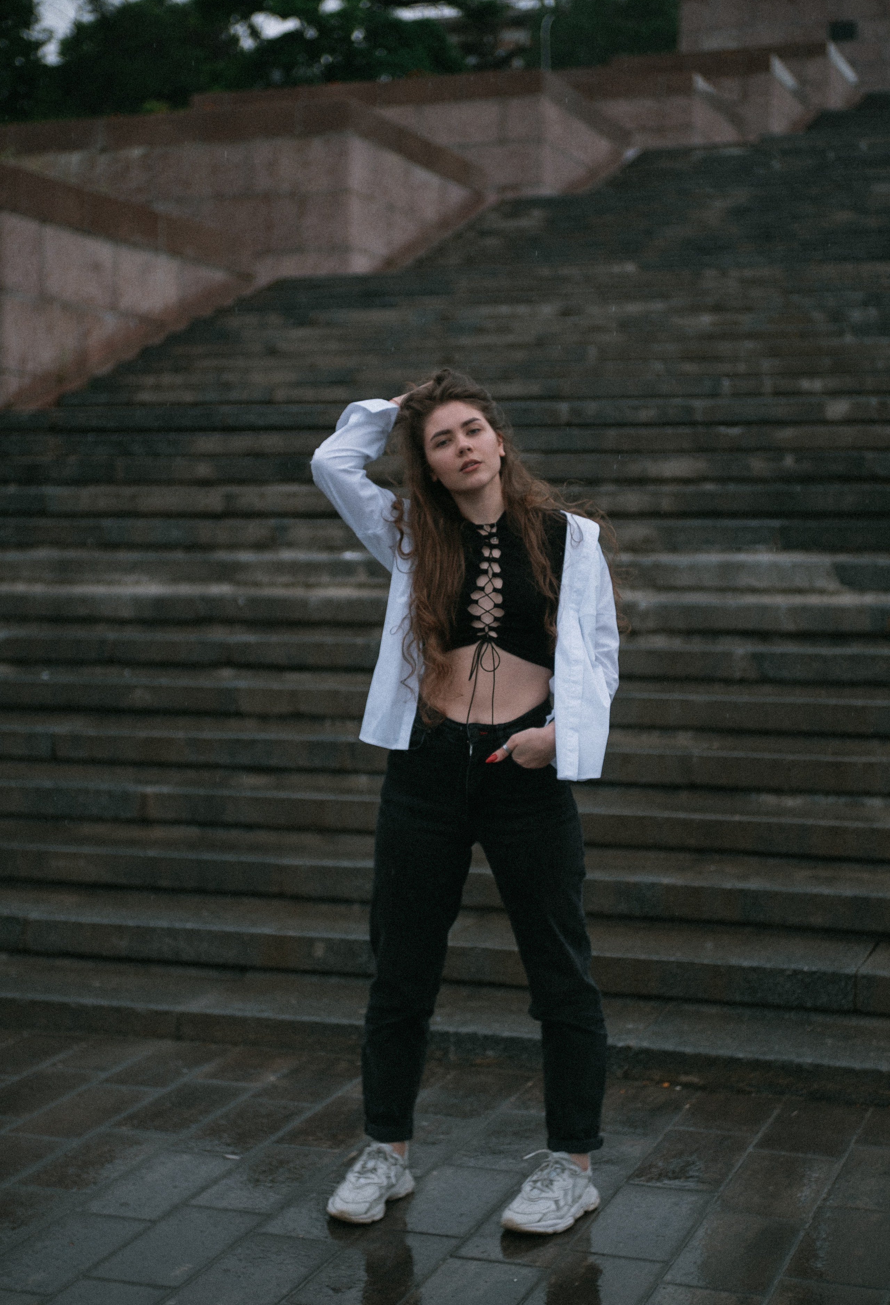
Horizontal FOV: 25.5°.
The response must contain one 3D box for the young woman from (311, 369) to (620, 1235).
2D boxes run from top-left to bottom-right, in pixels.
[{"bbox_3d":[0.042,0.286,3.979,0.610,1.690,0.380,1,4,10],"label":"young woman"}]

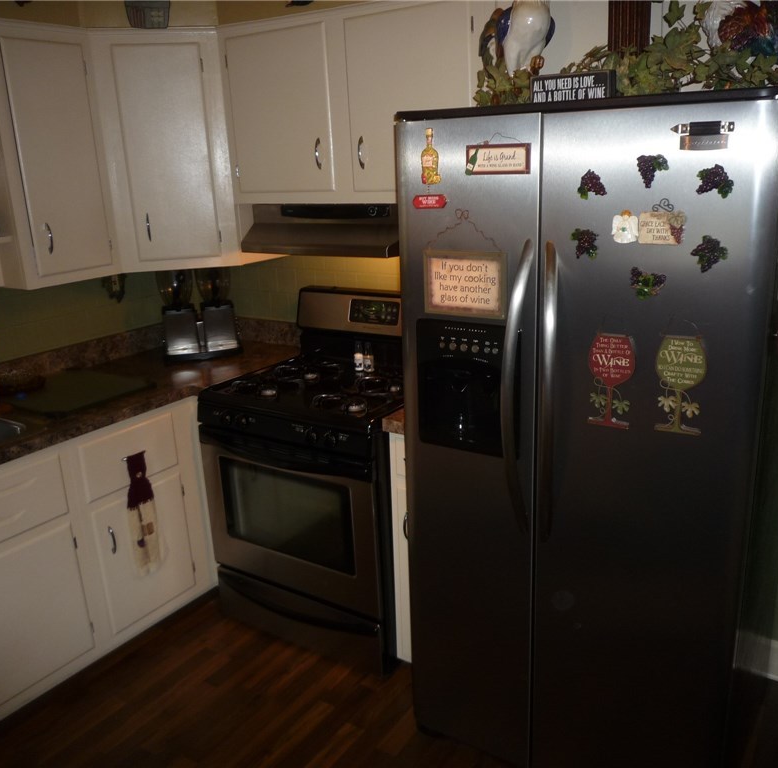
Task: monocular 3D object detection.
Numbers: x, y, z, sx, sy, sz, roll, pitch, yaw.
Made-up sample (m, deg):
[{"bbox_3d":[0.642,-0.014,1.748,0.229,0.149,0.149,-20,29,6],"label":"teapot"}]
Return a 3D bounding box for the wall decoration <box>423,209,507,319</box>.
[{"bbox_3d":[0.183,-0.288,1.768,0.212,0.253,0.014,8,20,32],"label":"wall decoration"}]

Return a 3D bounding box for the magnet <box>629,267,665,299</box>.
[{"bbox_3d":[0.544,-0.211,1.553,0.071,0.065,0.015,6,18,27],"label":"magnet"}]

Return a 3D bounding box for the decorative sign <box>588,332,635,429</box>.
[{"bbox_3d":[0.495,-0.003,1.648,0.104,0.220,0.012,6,18,27],"label":"decorative sign"}]

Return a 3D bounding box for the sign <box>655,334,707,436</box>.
[{"bbox_3d":[0.622,0.006,1.582,0.104,0.223,0.012,6,18,27],"label":"sign"}]

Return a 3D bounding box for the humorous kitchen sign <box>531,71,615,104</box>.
[{"bbox_3d":[0.405,-0.647,1.632,0.177,0.063,0.044,8,19,33],"label":"humorous kitchen sign"}]

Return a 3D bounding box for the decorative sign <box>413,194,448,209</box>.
[{"bbox_3d":[0.099,-0.438,1.779,0.089,0.032,0.006,8,20,32],"label":"decorative sign"}]

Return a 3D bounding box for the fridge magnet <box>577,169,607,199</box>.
[{"bbox_3d":[0.428,-0.419,1.551,0.061,0.058,0.015,6,18,27],"label":"fridge magnet"}]

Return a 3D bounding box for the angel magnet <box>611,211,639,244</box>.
[{"bbox_3d":[0.494,-0.327,1.545,0.049,0.066,0.015,8,20,32],"label":"angel magnet"}]

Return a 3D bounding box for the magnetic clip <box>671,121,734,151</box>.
[{"bbox_3d":[0.599,-0.474,1.418,0.112,0.051,0.028,8,19,31],"label":"magnetic clip"}]

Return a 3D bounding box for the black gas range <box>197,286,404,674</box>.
[{"bbox_3d":[-0.193,0.299,2.779,0.757,1.184,0.710,8,20,32],"label":"black gas range"}]

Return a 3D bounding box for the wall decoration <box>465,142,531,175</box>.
[{"bbox_3d":[0.242,-0.496,1.629,0.157,0.064,0.011,9,19,34],"label":"wall decoration"}]

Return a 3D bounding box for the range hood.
[{"bbox_3d":[-0.152,-0.569,2.634,0.757,0.155,0.470,8,20,32],"label":"range hood"}]

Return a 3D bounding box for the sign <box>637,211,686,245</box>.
[{"bbox_3d":[0.544,-0.310,1.471,0.093,0.067,0.012,7,19,30],"label":"sign"}]

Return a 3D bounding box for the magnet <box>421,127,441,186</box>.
[{"bbox_3d":[0.097,-0.523,1.701,0.049,0.125,0.012,6,18,27],"label":"magnet"}]

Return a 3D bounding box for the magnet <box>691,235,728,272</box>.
[{"bbox_3d":[0.638,-0.259,1.472,0.060,0.071,0.014,8,20,32],"label":"magnet"}]

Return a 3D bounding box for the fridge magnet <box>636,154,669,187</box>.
[{"bbox_3d":[0.532,-0.430,1.491,0.062,0.065,0.015,6,18,27],"label":"fridge magnet"}]

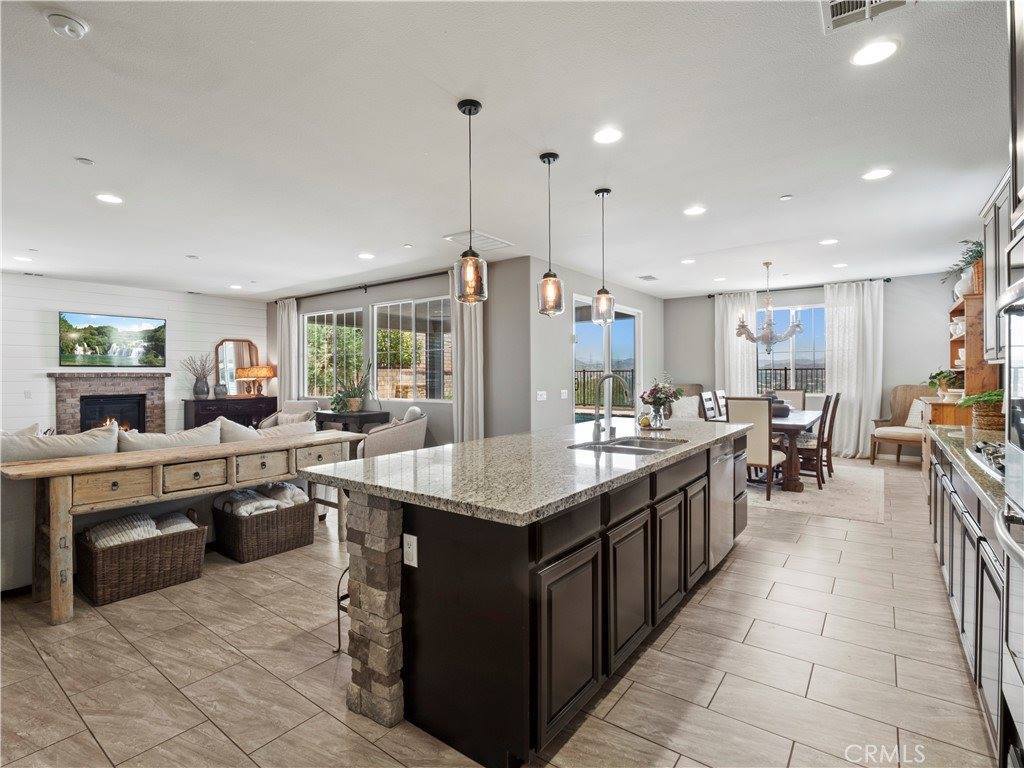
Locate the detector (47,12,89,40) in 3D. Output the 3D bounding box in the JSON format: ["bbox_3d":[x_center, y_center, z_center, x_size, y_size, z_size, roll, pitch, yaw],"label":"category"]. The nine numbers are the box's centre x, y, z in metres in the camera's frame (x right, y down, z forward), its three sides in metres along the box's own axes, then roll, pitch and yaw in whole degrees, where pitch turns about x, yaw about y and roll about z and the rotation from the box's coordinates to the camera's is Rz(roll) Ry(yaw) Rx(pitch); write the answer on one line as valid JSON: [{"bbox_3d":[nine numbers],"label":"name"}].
[{"bbox_3d":[-1.859,-1.503,1.982,0.135,0.045,0.135,0,1,36],"label":"detector"}]

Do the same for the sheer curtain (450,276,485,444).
[{"bbox_3d":[-0.605,-0.149,6.449,0.530,2.820,0.140,0,1,36],"label":"sheer curtain"}]

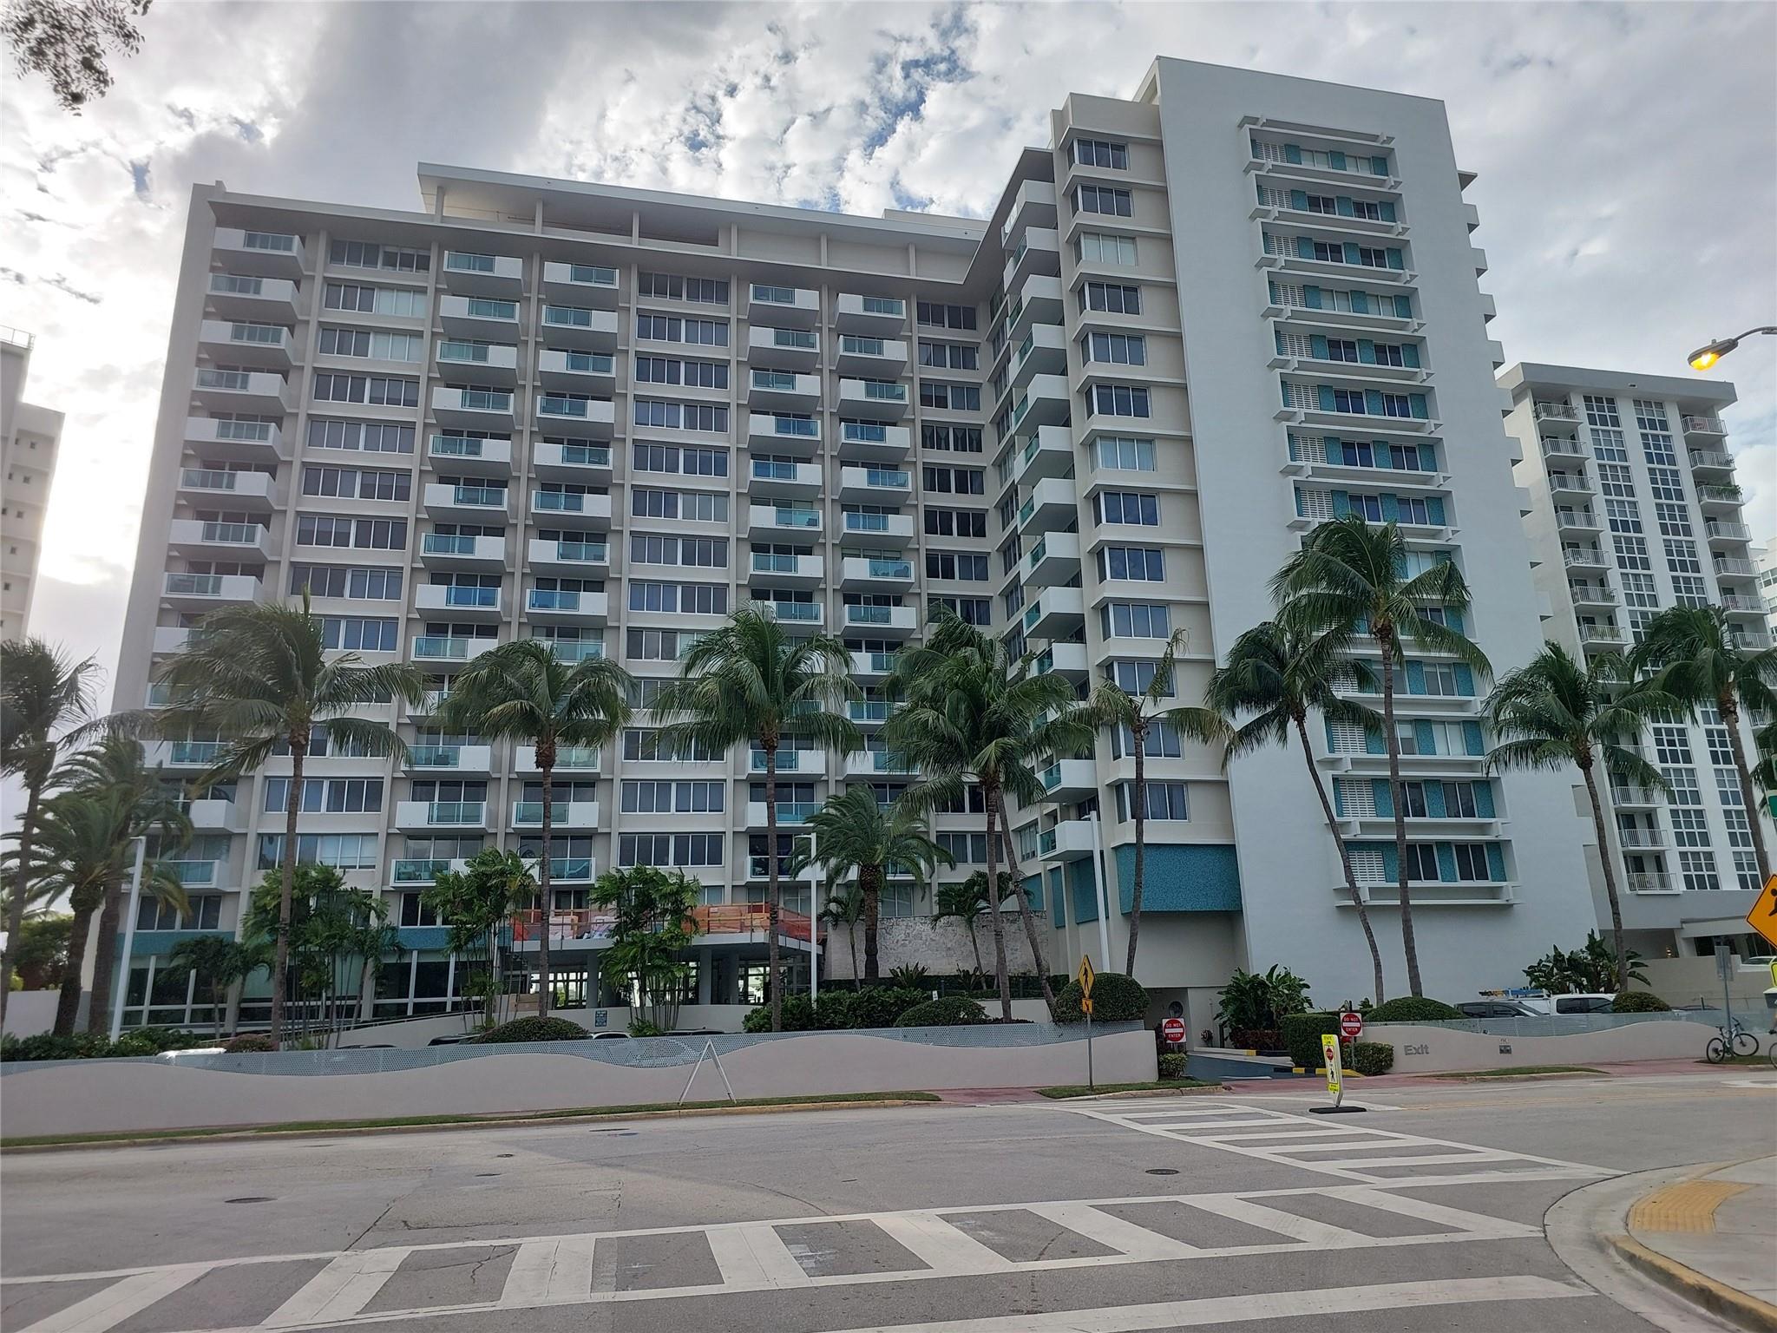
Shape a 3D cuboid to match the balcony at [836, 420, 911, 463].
[{"bbox_3d":[-0.855,-12.737,66.804,3.951,1.210,1.635,2,-15,-13],"label":"balcony"}]

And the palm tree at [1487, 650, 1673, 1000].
[{"bbox_3d":[23.659,5.425,39.911,5.500,12.465,5.400,-10,-17,29],"label":"palm tree"}]

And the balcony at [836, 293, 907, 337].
[{"bbox_3d":[-1.111,-20.706,69.388,4.033,1.242,1.580,2,-16,-13],"label":"balcony"}]

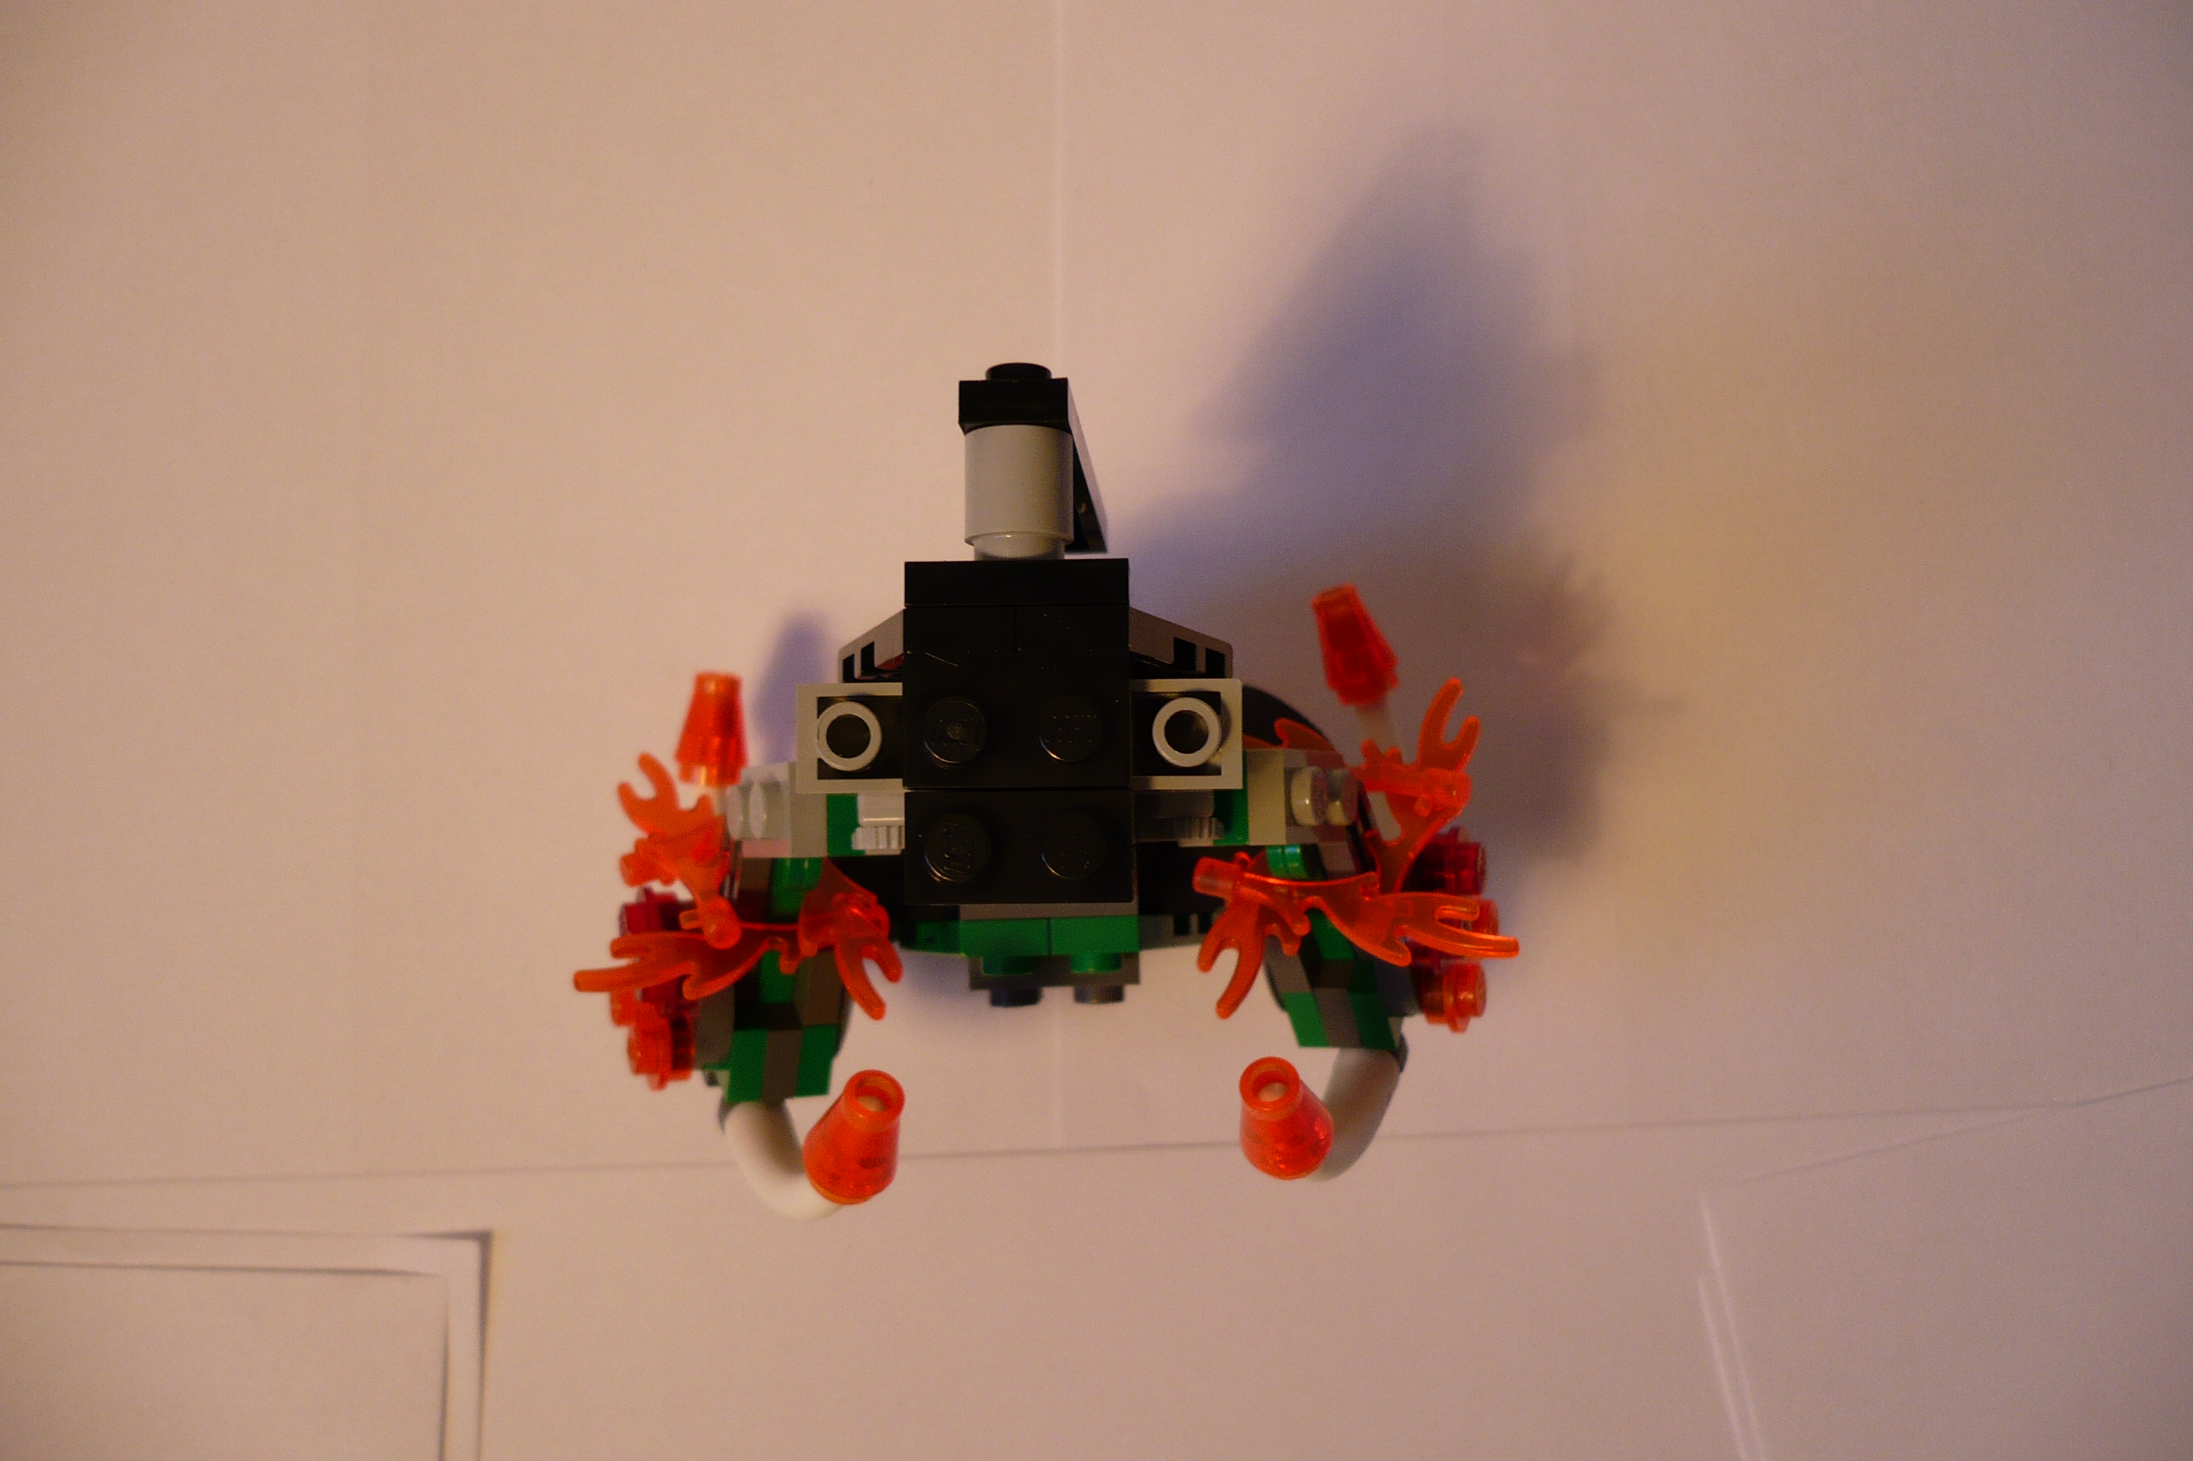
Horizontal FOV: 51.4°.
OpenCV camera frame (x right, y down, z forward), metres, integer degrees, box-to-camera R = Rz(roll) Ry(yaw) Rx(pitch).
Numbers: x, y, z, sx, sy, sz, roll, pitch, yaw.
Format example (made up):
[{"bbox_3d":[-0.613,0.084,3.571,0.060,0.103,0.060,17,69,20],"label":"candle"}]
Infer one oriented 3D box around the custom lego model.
[{"bbox_3d":[-0.005,0.009,0.218,0.084,0.122,0.067,-1,88,2],"label":"custom lego model"}]

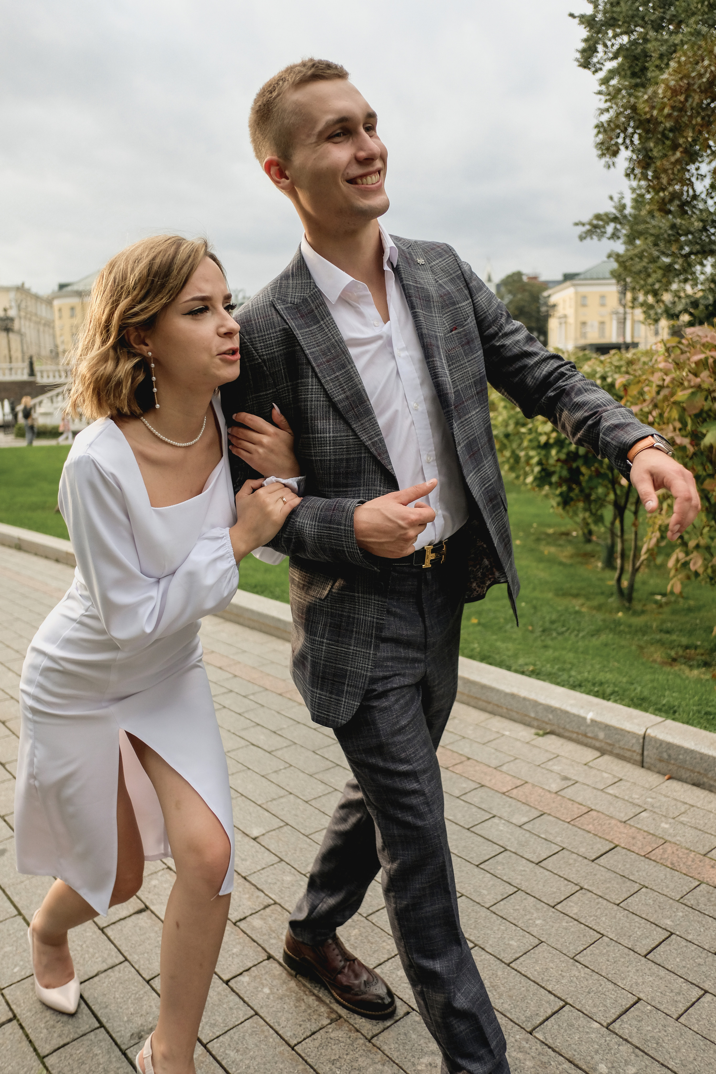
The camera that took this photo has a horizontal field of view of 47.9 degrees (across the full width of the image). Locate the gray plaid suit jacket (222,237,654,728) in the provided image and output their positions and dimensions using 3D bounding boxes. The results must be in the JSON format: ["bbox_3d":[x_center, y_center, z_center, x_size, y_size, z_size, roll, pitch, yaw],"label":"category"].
[{"bbox_3d":[0.110,-0.117,1.335,0.580,0.825,0.550,-8,11,-34],"label":"gray plaid suit jacket"}]

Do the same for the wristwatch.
[{"bbox_3d":[0.452,-0.132,1.235,0.066,0.058,0.043,22,30,-40],"label":"wristwatch"}]

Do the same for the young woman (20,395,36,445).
[{"bbox_3d":[-10.486,-3.680,25.600,0.500,1.660,0.380,-6,10,-24],"label":"young woman"}]

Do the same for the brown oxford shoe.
[{"bbox_3d":[-0.049,0.917,1.746,0.300,0.118,0.110,5,12,39],"label":"brown oxford shoe"}]

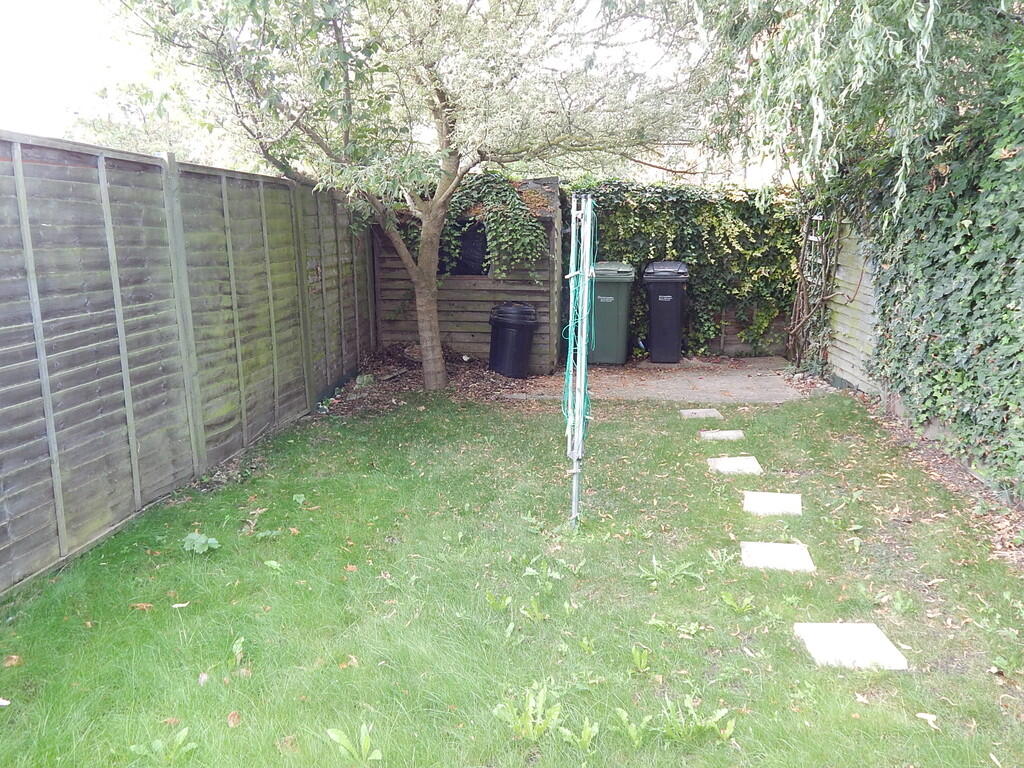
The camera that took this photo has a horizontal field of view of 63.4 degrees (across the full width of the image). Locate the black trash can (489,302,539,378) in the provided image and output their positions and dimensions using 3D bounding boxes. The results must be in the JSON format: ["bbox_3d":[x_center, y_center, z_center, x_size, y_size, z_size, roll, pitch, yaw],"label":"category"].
[{"bbox_3d":[0.002,-0.446,8.366,0.480,0.710,0.480,3,11,0],"label":"black trash can"}]

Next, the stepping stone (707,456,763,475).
[{"bbox_3d":[1.393,0.523,5.163,0.296,0.040,0.327,0,11,2],"label":"stepping stone"}]

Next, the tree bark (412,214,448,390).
[{"bbox_3d":[-0.752,-0.754,7.645,0.320,1.630,0.270,0,11,2],"label":"tree bark"}]

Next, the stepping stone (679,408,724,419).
[{"bbox_3d":[1.505,0.252,6.606,0.303,0.040,0.320,0,11,2],"label":"stepping stone"}]

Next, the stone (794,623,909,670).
[{"bbox_3d":[1.192,0.941,2.939,0.297,0.040,0.319,0,11,3],"label":"stone"}]

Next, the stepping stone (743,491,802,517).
[{"bbox_3d":[1.402,0.655,4.459,0.300,0.040,0.326,2,11,15],"label":"stepping stone"}]

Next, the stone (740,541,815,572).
[{"bbox_3d":[1.195,0.791,3.738,0.301,0.040,0.304,2,11,11],"label":"stone"}]

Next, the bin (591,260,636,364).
[{"bbox_3d":[1.041,-0.798,9.248,0.590,1.070,0.720,0,11,2],"label":"bin"}]

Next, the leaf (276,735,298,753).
[{"bbox_3d":[-0.642,1.027,2.367,0.063,0.020,0.074,0,11,2],"label":"leaf"}]

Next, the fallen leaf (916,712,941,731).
[{"bbox_3d":[1.239,1.004,2.464,0.071,0.020,0.086,0,11,2],"label":"fallen leaf"}]

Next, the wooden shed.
[{"bbox_3d":[-0.410,-1.259,9.193,1.950,2.020,1.650,1,11,7],"label":"wooden shed"}]

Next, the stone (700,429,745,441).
[{"bbox_3d":[1.502,0.382,5.915,0.302,0.040,0.292,0,11,4],"label":"stone"}]

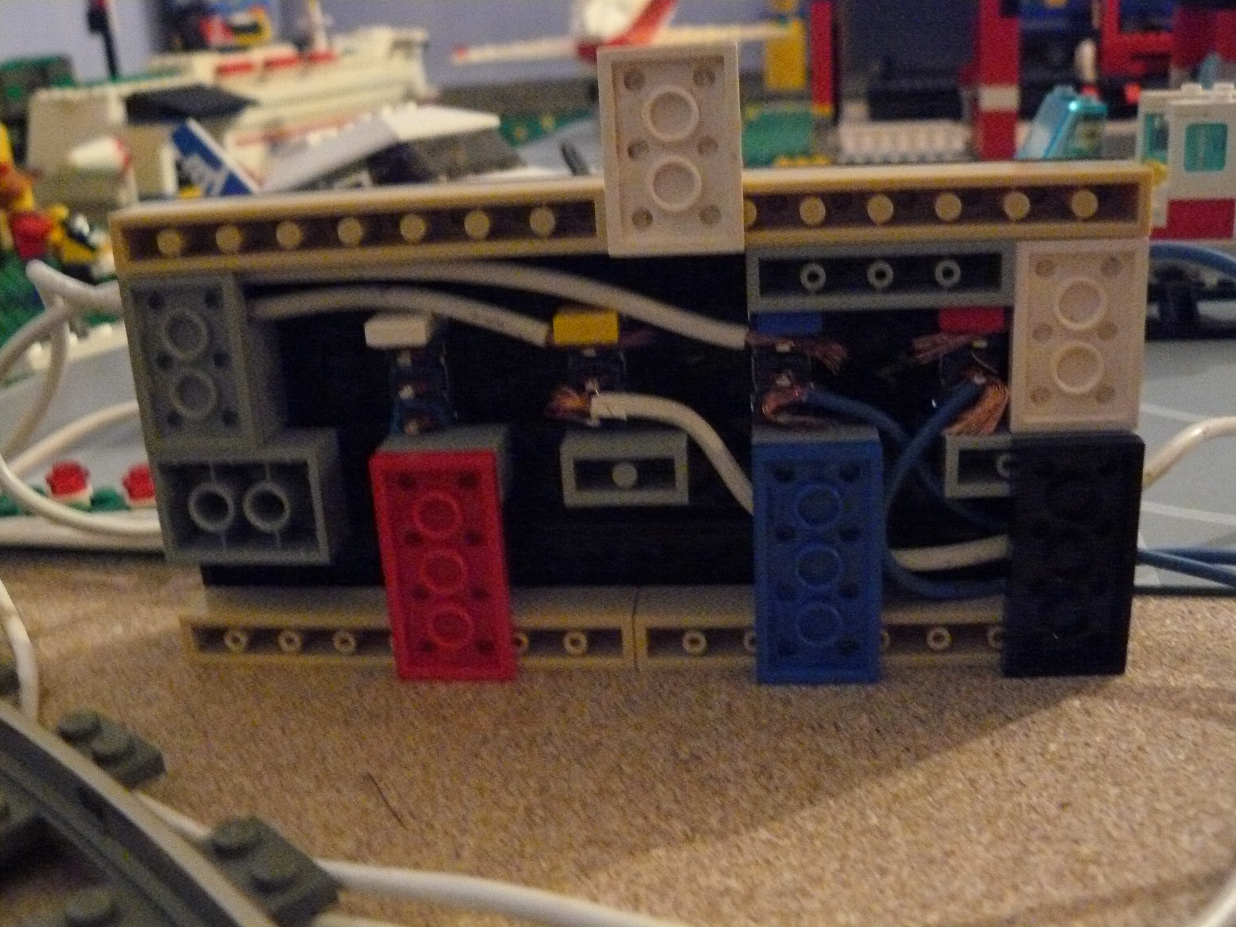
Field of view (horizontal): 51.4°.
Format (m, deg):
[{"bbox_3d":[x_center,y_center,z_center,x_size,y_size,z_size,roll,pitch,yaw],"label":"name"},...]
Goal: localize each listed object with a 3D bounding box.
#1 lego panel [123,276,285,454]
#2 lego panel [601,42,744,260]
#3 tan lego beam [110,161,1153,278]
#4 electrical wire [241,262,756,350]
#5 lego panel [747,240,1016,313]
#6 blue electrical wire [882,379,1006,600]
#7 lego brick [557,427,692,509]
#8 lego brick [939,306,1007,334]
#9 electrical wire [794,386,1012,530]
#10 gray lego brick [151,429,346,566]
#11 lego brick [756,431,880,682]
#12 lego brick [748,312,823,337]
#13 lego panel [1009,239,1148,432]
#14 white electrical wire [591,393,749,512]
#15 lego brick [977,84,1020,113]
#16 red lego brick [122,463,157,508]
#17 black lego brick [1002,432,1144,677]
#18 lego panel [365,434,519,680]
[{"bbox_3d":[-0.055,-0.014,0.170,0.016,0.024,0.009,-1,19,6],"label":"lego panel"},{"bbox_3d":[0.006,-0.036,0.149,0.016,0.024,0.005,-1,18,7],"label":"lego panel"},{"bbox_3d":[0.000,-0.031,0.158,0.124,0.008,0.010,-1,18,7],"label":"tan lego beam"},{"bbox_3d":[-0.016,-0.020,0.164,0.064,0.013,0.005,-1,19,6],"label":"electrical wire"},{"bbox_3d":[0.032,-0.024,0.157,0.031,0.008,0.010,-1,18,7],"label":"lego panel"},{"bbox_3d":[0.042,0.004,0.165,0.017,0.030,0.006,-1,19,6],"label":"blue electrical wire"},{"bbox_3d":[0.001,0.001,0.165,0.016,0.008,0.009,-1,19,6],"label":"lego brick"},{"bbox_3d":[0.043,-0.018,0.157,0.008,0.004,0.007,-1,19,6],"label":"lego brick"},{"bbox_3d":[0.037,0.000,0.165,0.027,0.020,0.006,-1,19,6],"label":"electrical wire"},{"bbox_3d":[-0.049,0.004,0.175,0.023,0.016,0.010,-1,18,7],"label":"gray lego brick"},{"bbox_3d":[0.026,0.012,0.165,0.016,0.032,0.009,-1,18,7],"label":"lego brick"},{"bbox_3d":[0.021,-0.018,0.160,0.008,0.003,0.007,-1,18,7],"label":"lego brick"},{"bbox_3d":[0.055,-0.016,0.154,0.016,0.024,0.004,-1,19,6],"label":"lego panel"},{"bbox_3d":[0.007,-0.001,0.166,0.021,0.017,0.006,-1,18,7],"label":"white electrical wire"},{"bbox_3d":[0.150,-0.146,0.513,0.016,0.010,0.016,-2,19,3],"label":"lego brick"},{"bbox_3d":[-0.092,0.004,0.249,0.008,0.006,0.008,-1,18,7],"label":"red lego brick"},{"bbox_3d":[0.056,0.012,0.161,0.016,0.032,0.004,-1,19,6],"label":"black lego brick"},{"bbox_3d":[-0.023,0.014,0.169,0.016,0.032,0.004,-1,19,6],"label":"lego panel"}]

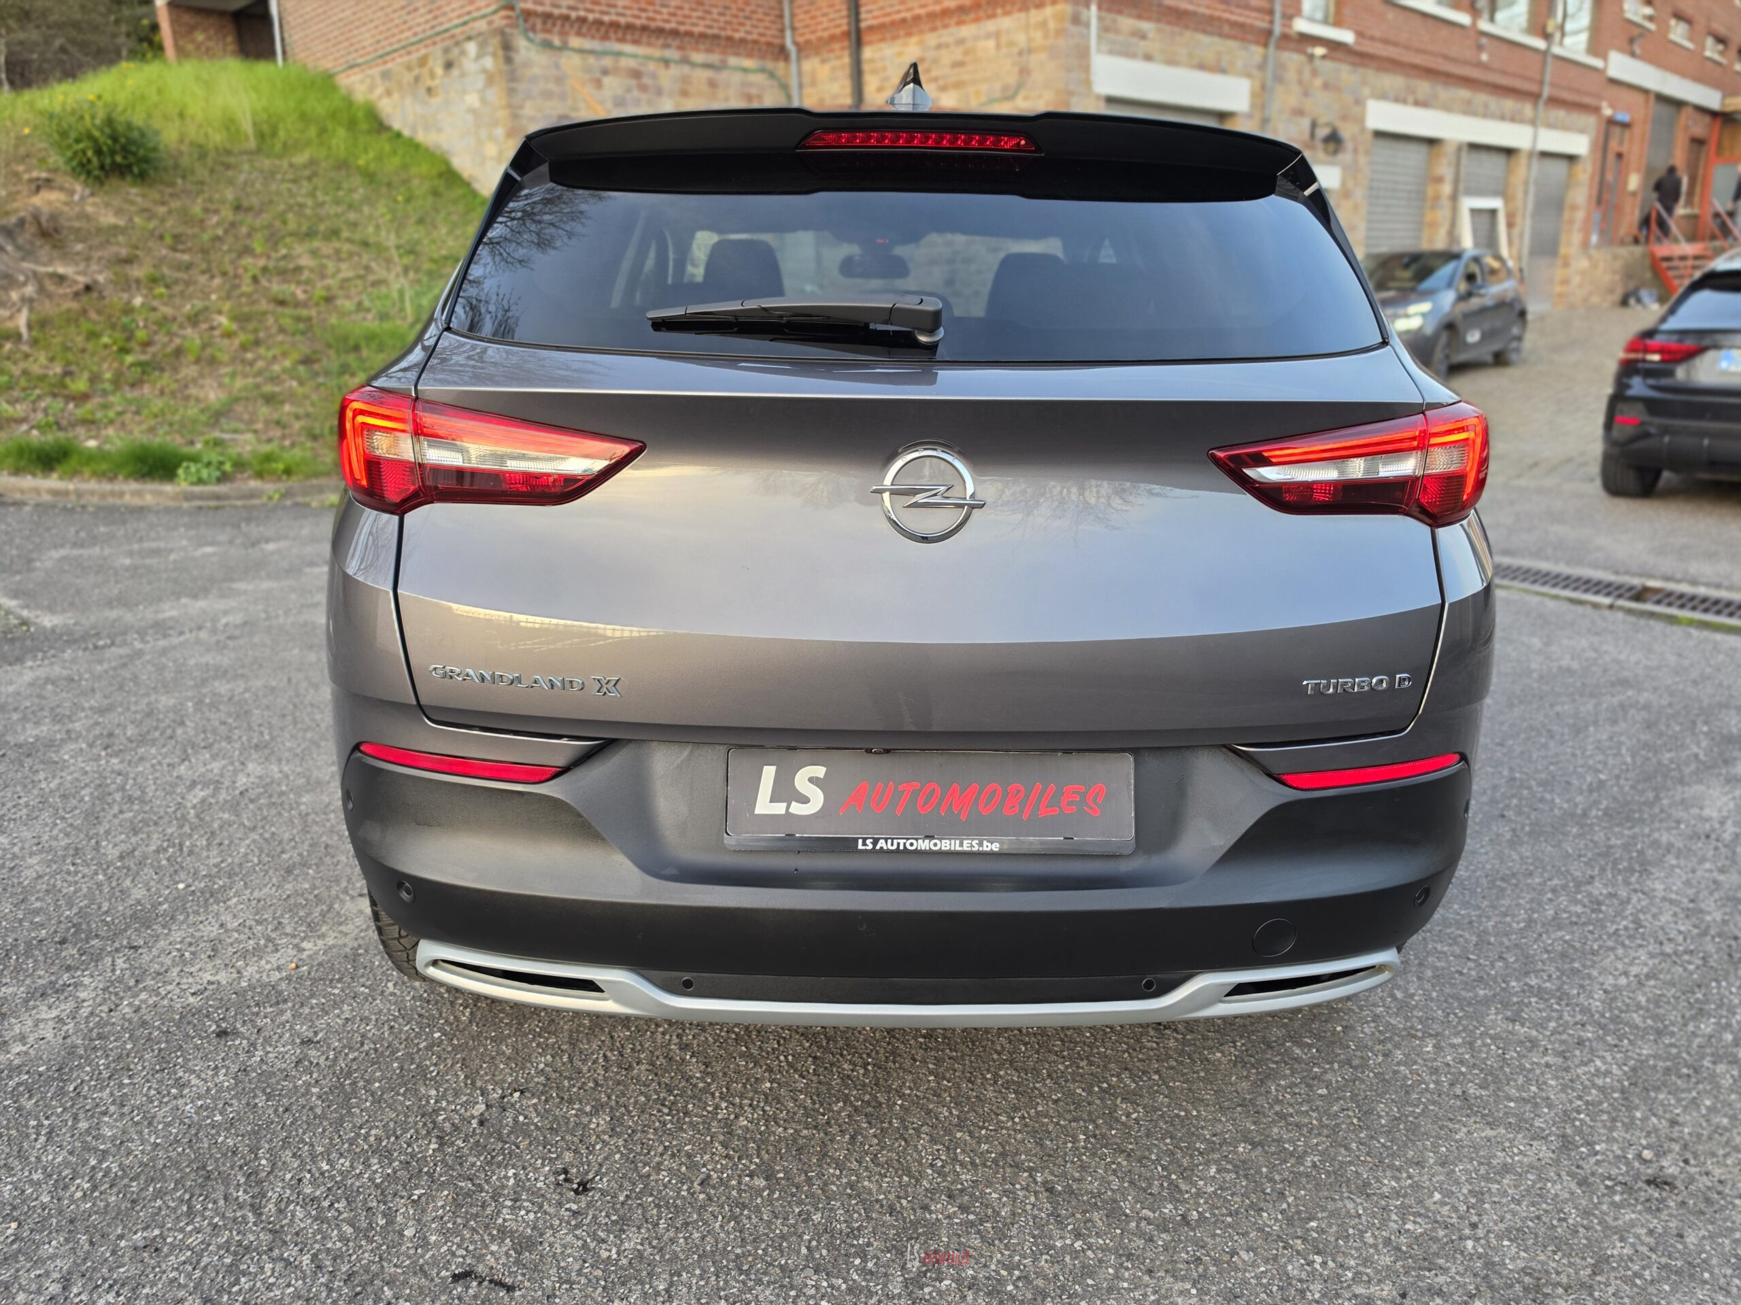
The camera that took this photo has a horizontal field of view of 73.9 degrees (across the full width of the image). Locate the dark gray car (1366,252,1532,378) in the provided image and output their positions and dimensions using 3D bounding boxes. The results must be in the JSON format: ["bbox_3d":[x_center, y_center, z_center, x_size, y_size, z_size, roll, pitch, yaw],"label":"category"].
[{"bbox_3d":[7.143,-4.460,15.085,1.780,1.475,4.020,14,24,42],"label":"dark gray car"}]

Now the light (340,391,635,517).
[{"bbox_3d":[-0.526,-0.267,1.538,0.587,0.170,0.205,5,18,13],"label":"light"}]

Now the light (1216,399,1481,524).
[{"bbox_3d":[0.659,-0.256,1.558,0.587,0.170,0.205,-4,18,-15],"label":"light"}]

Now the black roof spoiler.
[{"bbox_3d":[0.069,-0.695,1.607,1.080,0.125,0.270,1,17,-1],"label":"black roof spoiler"}]

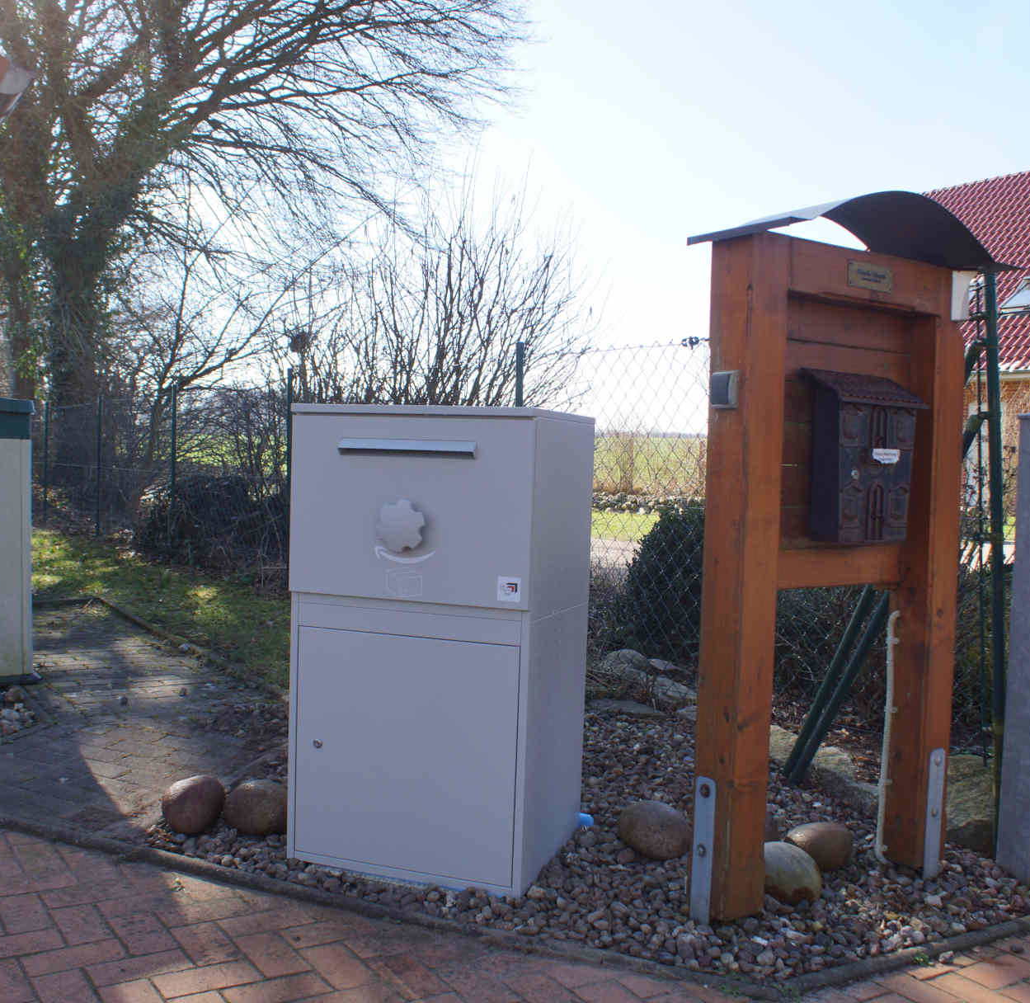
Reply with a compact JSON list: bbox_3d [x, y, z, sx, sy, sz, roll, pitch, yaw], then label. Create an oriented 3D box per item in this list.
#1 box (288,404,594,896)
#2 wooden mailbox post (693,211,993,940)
[{"bbox_3d":[-0.185,0.337,2.946,0.635,1.141,0.515,3,3,20],"label":"box"},{"bbox_3d":[0.840,0.129,2.801,0.922,1.712,0.304,0,3,-37],"label":"wooden mailbox post"}]

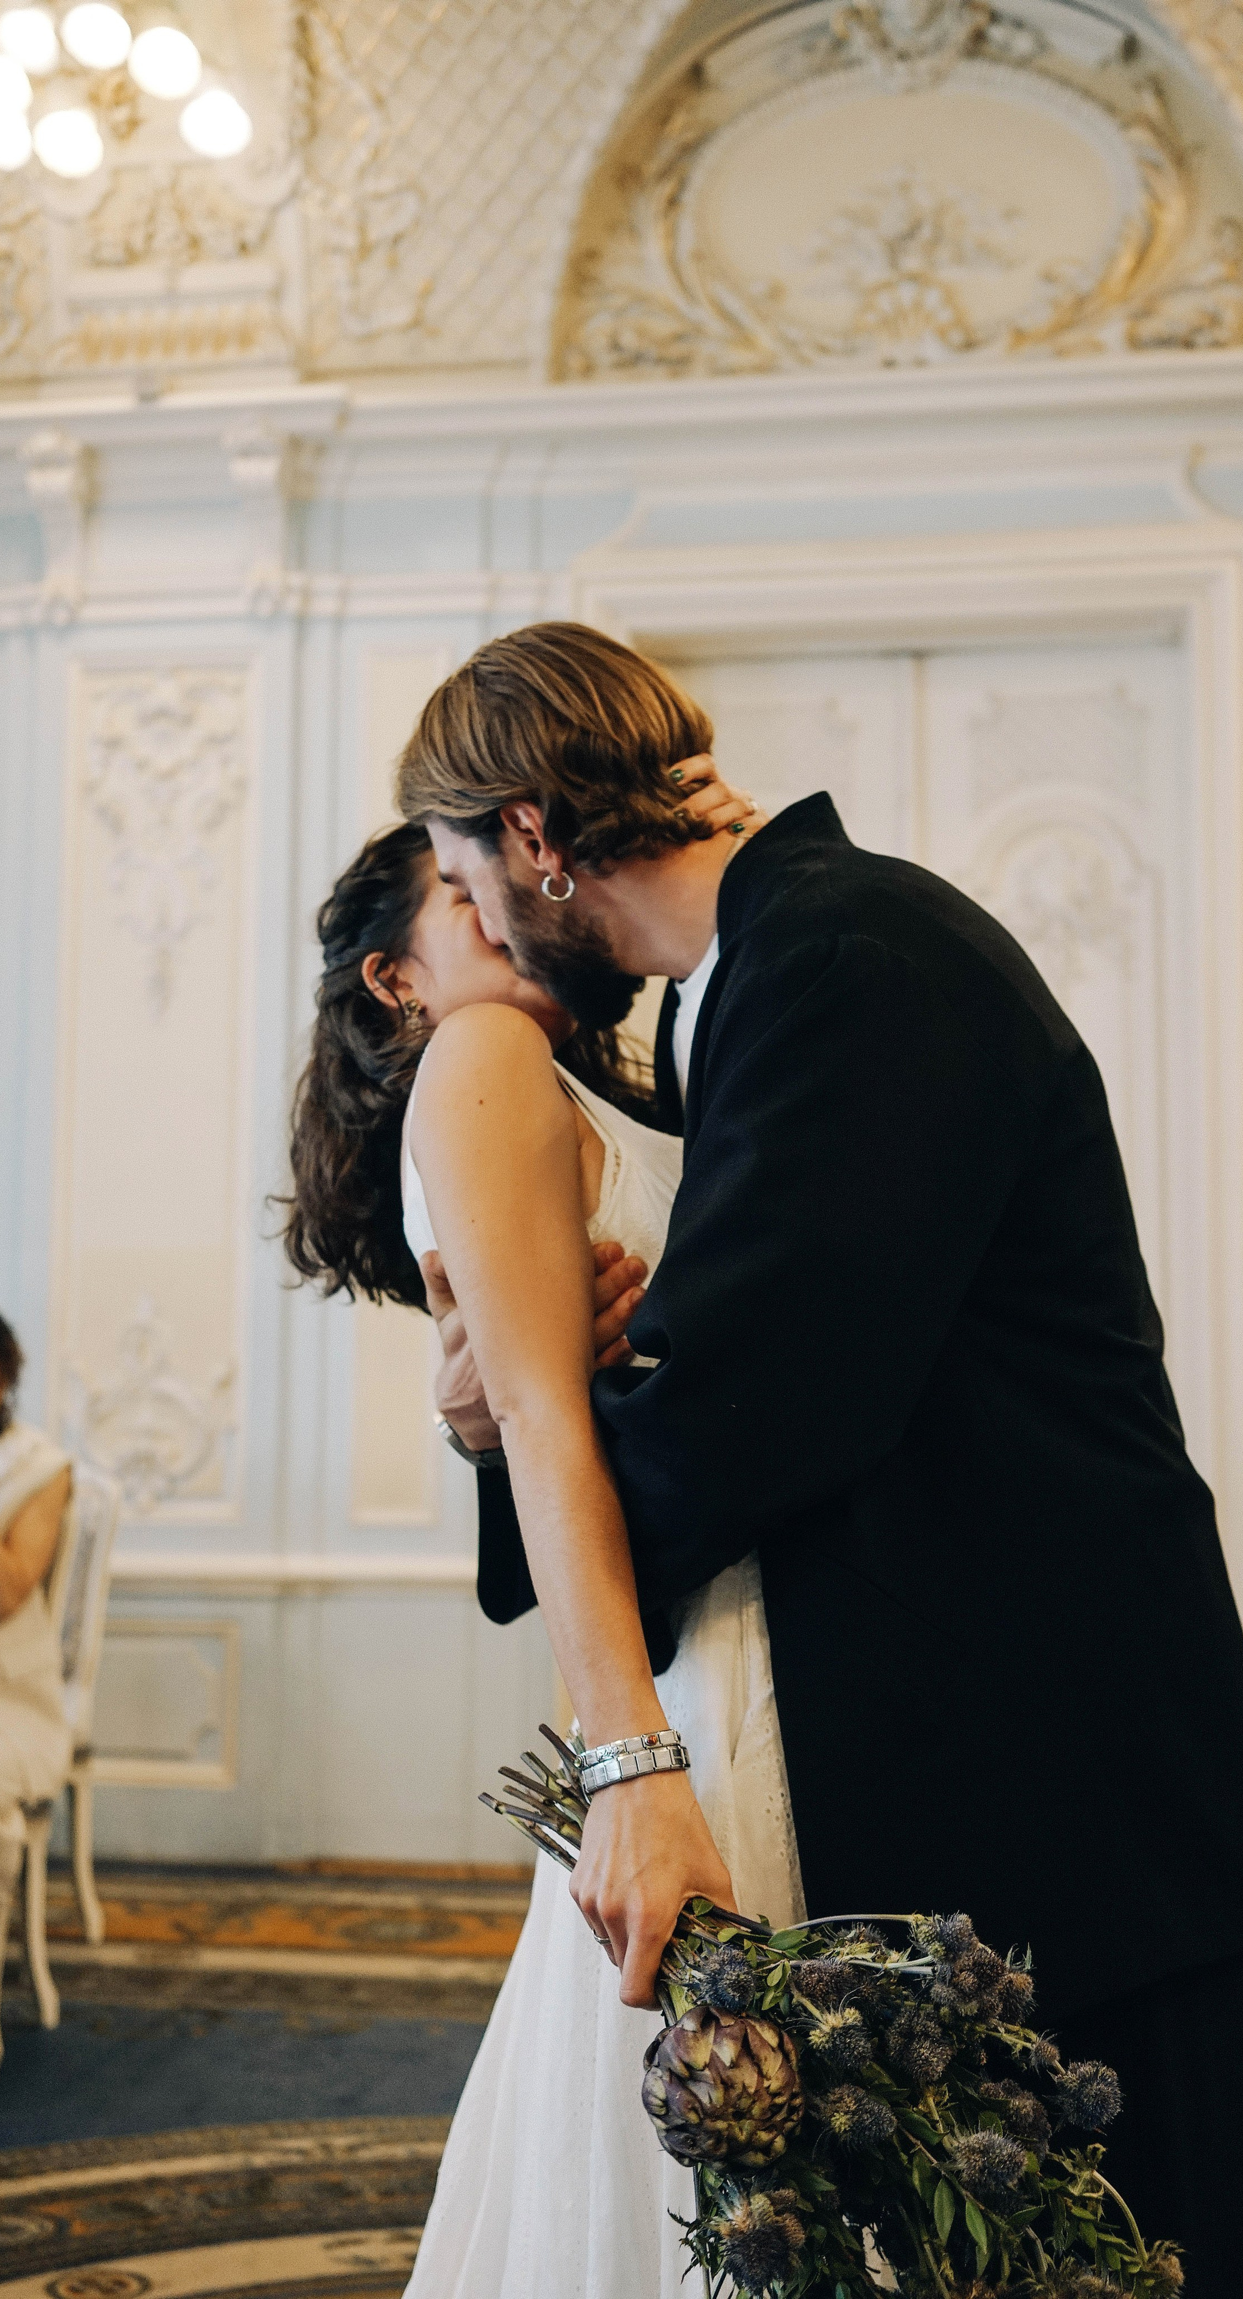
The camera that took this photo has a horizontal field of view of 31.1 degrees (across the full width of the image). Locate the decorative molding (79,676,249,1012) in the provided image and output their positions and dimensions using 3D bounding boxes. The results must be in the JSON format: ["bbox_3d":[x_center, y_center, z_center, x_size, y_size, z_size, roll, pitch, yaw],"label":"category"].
[{"bbox_3d":[-1.127,-0.763,5.526,0.394,0.851,0.050,0,-5,7],"label":"decorative molding"}]

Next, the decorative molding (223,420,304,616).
[{"bbox_3d":[-0.881,-1.544,5.506,0.130,0.445,0.170,0,-5,7],"label":"decorative molding"}]

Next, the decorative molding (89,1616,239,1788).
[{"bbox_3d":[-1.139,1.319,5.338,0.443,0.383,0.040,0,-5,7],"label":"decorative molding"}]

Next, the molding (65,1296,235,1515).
[{"bbox_3d":[-1.138,0.615,5.398,0.396,0.520,0.050,0,-5,7],"label":"molding"}]

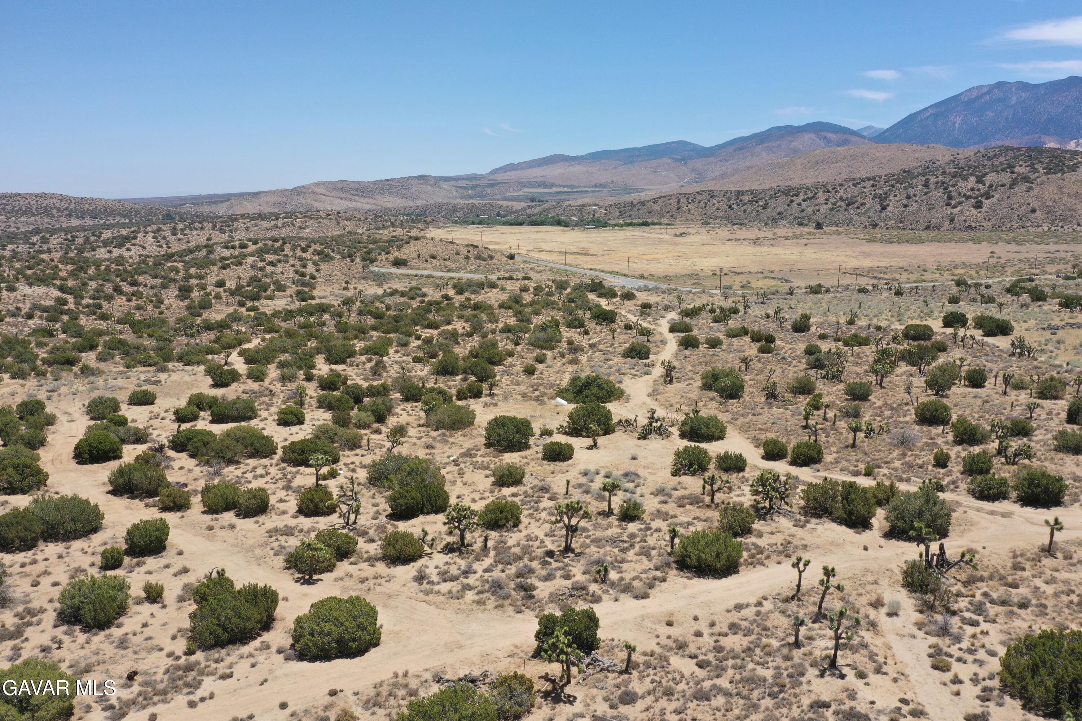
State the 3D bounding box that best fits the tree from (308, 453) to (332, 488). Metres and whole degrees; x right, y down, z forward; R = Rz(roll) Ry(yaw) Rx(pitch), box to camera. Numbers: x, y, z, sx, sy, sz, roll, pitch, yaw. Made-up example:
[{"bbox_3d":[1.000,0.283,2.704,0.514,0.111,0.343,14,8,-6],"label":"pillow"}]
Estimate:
[{"bbox_3d":[-23.817,11.945,90.848,2.453,3.863,2.207,-3,11,-15],"label":"tree"}]

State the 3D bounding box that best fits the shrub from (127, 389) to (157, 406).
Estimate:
[{"bbox_3d":[-60.481,5.632,127.593,4.036,2.229,3.633,-5,12,-25],"label":"shrub"}]

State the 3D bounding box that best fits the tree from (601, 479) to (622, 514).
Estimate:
[{"bbox_3d":[6.184,12.027,74.182,1.860,3.180,1.760,1,11,5],"label":"tree"}]

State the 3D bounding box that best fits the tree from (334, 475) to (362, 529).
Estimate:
[{"bbox_3d":[-17.368,12.766,76.119,2.438,4.742,2.316,-4,12,-13],"label":"tree"}]

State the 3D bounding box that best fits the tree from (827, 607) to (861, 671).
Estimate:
[{"bbox_3d":[18.007,16.474,50.091,1.850,3.960,1.570,4,12,21],"label":"tree"}]

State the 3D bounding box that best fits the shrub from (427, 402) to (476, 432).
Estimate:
[{"bbox_3d":[-10.382,6.355,97.546,5.750,2.640,4.600,-1,11,-6],"label":"shrub"}]

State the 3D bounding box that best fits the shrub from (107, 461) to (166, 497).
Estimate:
[{"bbox_3d":[-37.270,10.930,77.690,4.930,3.150,4.430,-6,12,-26],"label":"shrub"}]

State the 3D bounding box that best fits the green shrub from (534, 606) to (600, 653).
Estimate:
[{"bbox_3d":[1.547,16.052,50.519,3.950,1.890,3.550,0,11,2],"label":"green shrub"}]

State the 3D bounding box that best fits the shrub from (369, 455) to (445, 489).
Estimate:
[{"bbox_3d":[-12.485,10.263,77.785,7.010,2.650,5.260,-2,11,-9],"label":"shrub"}]

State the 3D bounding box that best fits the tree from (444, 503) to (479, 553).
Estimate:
[{"bbox_3d":[-6.687,14.081,70.778,2.968,3.965,2.820,-2,12,-6],"label":"tree"}]

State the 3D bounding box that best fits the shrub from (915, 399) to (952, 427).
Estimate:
[{"bbox_3d":[46.371,6.002,99.376,3.970,2.630,3.770,5,12,25],"label":"shrub"}]

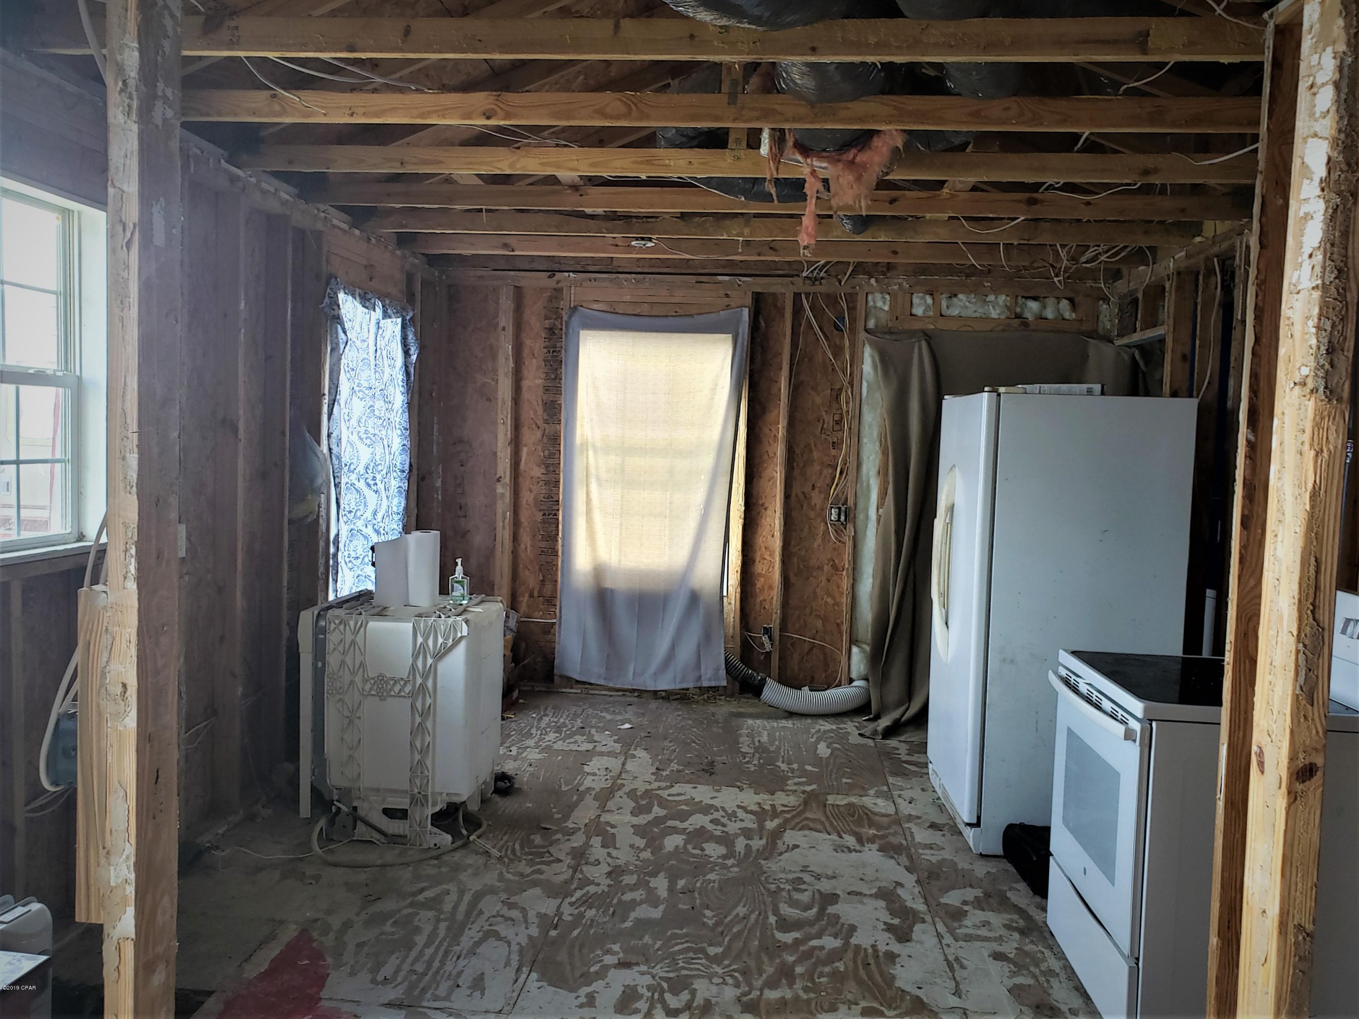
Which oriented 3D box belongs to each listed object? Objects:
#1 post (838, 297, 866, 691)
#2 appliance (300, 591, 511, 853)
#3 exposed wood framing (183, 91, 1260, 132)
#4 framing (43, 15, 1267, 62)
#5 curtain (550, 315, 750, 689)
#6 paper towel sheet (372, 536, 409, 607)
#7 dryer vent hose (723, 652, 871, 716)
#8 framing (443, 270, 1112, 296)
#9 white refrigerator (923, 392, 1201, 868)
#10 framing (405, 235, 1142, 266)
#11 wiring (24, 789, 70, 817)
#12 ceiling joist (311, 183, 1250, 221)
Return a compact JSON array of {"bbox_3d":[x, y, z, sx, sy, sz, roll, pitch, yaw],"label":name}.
[{"bbox_3d":[1.026,-0.097,6.103,0.042,2.380,0.090,2,3,5],"label":"post"},{"bbox_3d":[-1.067,0.790,4.042,0.615,0.844,0.600,2,4,5],"label":"appliance"},{"bbox_3d":[0.118,-1.215,3.125,3.680,0.089,0.038,2,4,5],"label":"exposed wood framing"},{"bbox_3d":[0.242,-1.253,2.723,4.130,0.093,0.040,2,3,5],"label":"framing"},{"bbox_3d":[-0.178,-0.052,5.946,1.050,2.190,0.080,2,4,5],"label":"curtain"},{"bbox_3d":[-1.104,0.240,3.915,0.130,0.266,0.050,2,4,5],"label":"paper towel sheet"},{"bbox_3d":[0.692,1.030,5.980,0.920,0.270,0.300,2,3,5],"label":"dryer vent hose"},{"bbox_3d":[0.480,-1.306,5.896,3.880,0.078,0.089,2,4,5],"label":"framing"},{"bbox_3d":[1.481,0.425,4.194,0.810,1.740,0.790,2,3,2],"label":"white refrigerator"},{"bbox_3d":[0.438,-1.356,5.381,3.900,0.089,0.038,2,4,5],"label":"framing"},{"bbox_3d":[-1.821,0.853,2.954,0.050,0.060,0.200,2,3,5],"label":"wiring"},{"bbox_3d":[0.393,-1.353,4.491,4.140,0.093,0.040,2,3,5],"label":"ceiling joist"}]

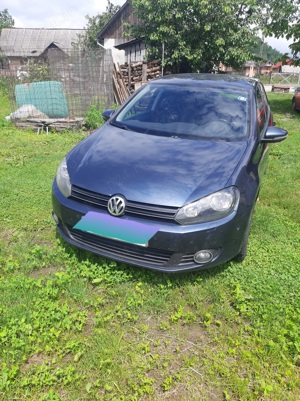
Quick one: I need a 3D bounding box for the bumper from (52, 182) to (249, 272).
[{"bbox_3d":[-0.170,0.176,2.423,1.730,0.440,0.520,12,24,21],"label":"bumper"}]

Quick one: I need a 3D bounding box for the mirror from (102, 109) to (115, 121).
[{"bbox_3d":[-0.457,-0.956,3.572,0.235,0.150,0.160,12,24,21],"label":"mirror"}]

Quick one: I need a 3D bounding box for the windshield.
[{"bbox_3d":[0.351,-0.923,3.155,1.400,0.140,0.880,12,56,21],"label":"windshield"}]

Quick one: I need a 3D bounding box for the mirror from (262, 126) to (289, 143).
[{"bbox_3d":[1.175,-0.618,2.918,0.235,0.150,0.160,12,24,21],"label":"mirror"}]

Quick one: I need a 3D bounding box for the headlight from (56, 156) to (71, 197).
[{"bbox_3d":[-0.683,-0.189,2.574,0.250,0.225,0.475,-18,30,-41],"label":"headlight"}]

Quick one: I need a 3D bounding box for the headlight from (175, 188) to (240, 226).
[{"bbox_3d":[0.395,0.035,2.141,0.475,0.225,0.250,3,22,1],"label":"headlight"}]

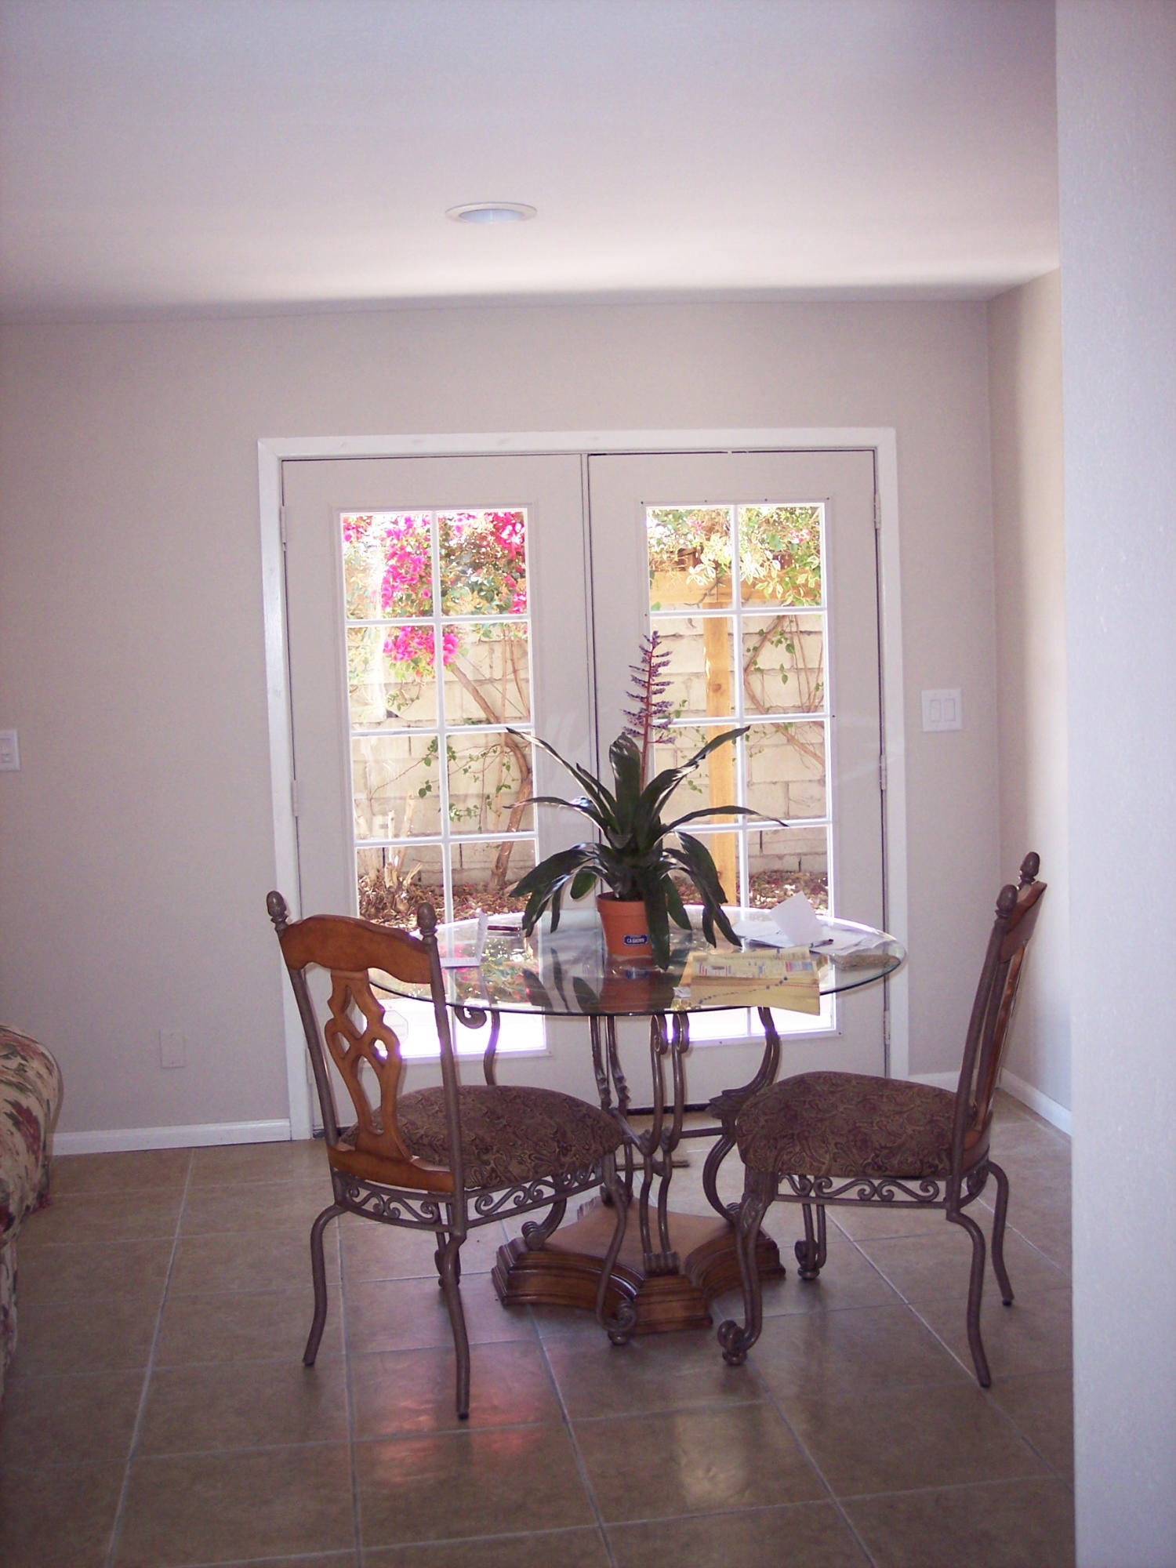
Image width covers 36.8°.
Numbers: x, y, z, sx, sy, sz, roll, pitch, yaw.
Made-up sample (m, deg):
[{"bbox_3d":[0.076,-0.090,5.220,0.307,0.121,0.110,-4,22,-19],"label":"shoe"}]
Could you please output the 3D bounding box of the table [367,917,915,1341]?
[{"bbox_3d":[0.096,0.772,4.107,1.300,0.771,1.300,-2,5,-9],"label":"table"}]

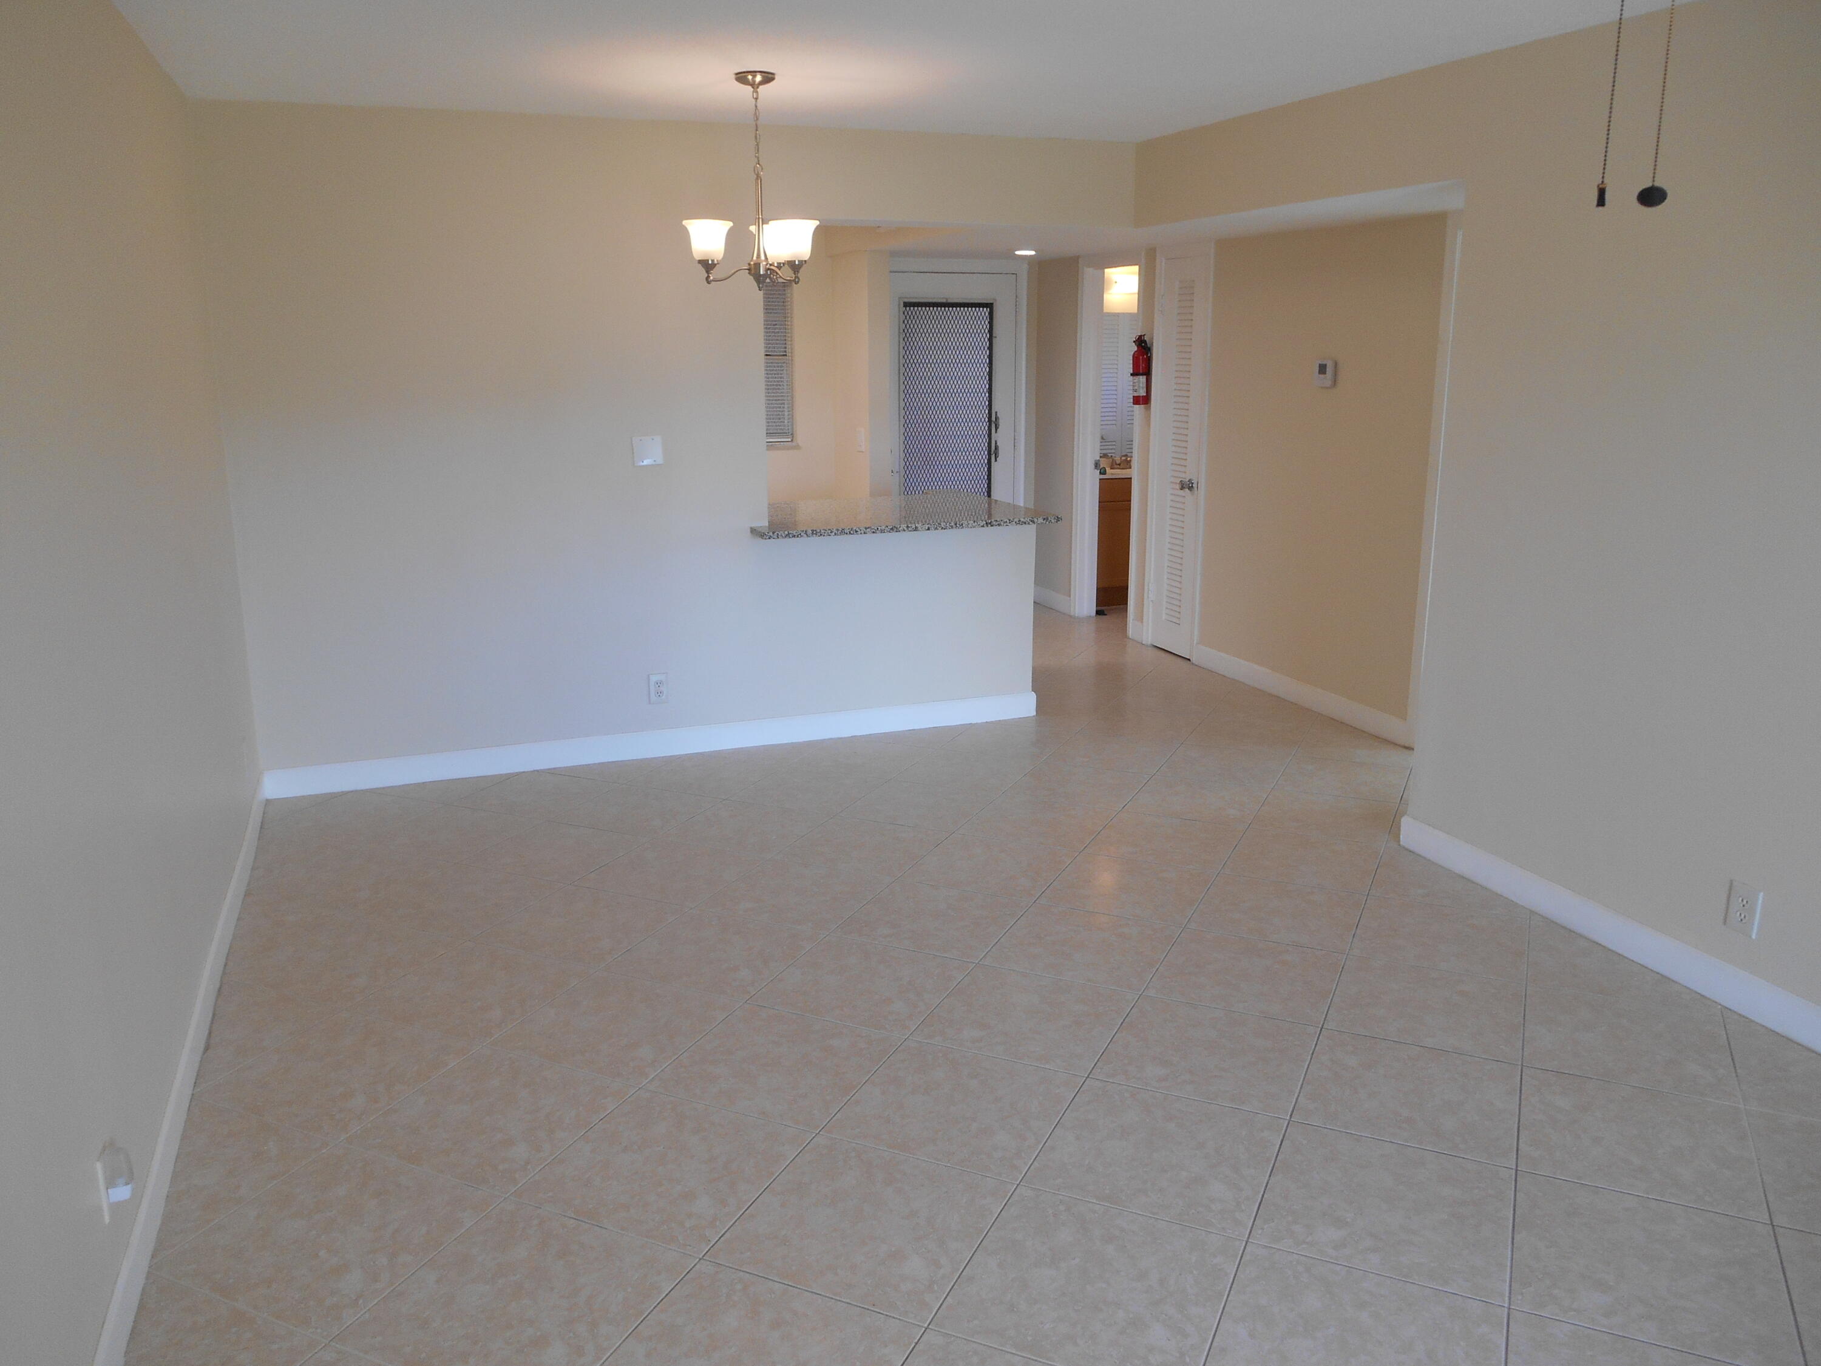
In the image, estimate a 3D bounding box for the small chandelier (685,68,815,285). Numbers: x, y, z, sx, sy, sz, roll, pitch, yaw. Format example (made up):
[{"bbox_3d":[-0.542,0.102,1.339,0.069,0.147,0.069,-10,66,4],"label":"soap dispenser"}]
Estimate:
[{"bbox_3d":[-0.497,-1.558,4.276,0.435,0.628,0.435,-2,14,-6],"label":"small chandelier"}]

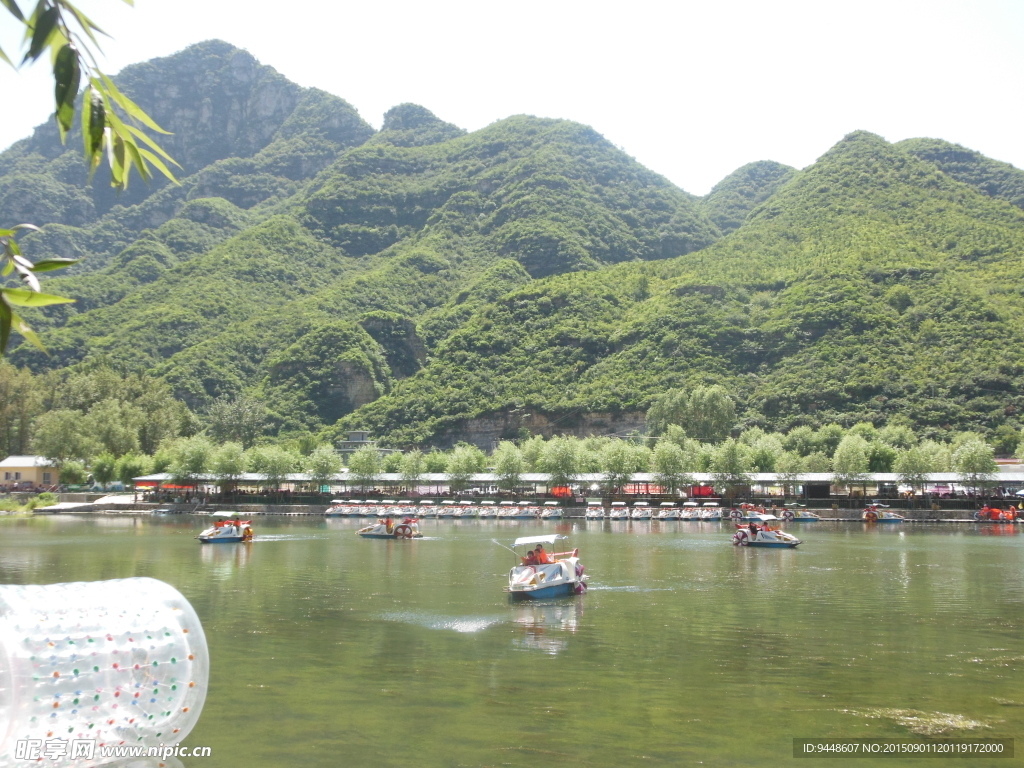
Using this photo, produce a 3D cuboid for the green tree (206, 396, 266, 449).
[{"bbox_3d":[-45.341,8.146,185.000,9.600,12.179,9.600,0,-5,0],"label":"green tree"}]

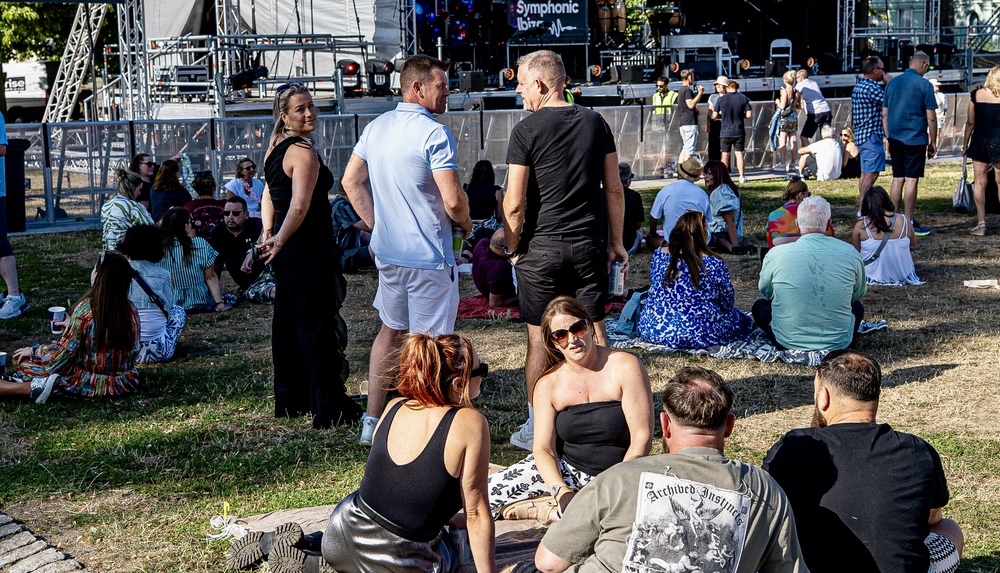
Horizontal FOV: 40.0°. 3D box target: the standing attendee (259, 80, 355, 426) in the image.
[{"bbox_3d":[-0.935,-0.154,6.650,0.400,1.670,0.440,-5,9,-25],"label":"standing attendee"}]

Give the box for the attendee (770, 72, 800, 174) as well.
[{"bbox_3d":[4.843,-2.802,23.300,0.500,1.700,0.420,-5,9,-27],"label":"attendee"}]

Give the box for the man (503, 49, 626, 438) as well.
[{"bbox_3d":[0.299,-0.168,6.150,0.530,1.760,0.380,-3,8,-13],"label":"man"}]

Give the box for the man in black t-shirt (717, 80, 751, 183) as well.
[{"bbox_3d":[3.835,-2.510,22.400,0.540,1.660,0.420,-4,9,-17],"label":"man in black t-shirt"}]

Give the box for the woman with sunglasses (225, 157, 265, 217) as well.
[{"bbox_3d":[-2.674,-0.917,14.600,0.520,0.840,0.700,-5,9,-23],"label":"woman with sunglasses"}]

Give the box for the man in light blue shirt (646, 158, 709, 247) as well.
[{"bbox_3d":[1.720,-0.788,13.200,0.620,0.860,0.780,-2,8,-6],"label":"man in light blue shirt"}]

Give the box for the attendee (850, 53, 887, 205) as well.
[{"bbox_3d":[4.052,-1.646,15.100,0.500,1.790,0.420,6,11,40],"label":"attendee"}]

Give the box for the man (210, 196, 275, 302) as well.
[{"bbox_3d":[-1.878,-0.280,10.350,0.720,0.800,0.700,-2,8,-6],"label":"man"}]

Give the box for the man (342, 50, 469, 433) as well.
[{"bbox_3d":[-0.436,-0.183,6.400,0.570,1.780,0.400,3,9,28],"label":"man"}]

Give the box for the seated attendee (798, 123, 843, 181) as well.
[{"bbox_3d":[4.962,-2.124,21.559,0.750,0.880,0.550,5,11,37],"label":"seated attendee"}]

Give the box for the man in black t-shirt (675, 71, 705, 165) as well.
[{"bbox_3d":[3.091,-2.651,22.400,0.420,1.800,0.500,-5,9,-25],"label":"man in black t-shirt"}]

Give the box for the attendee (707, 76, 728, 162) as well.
[{"bbox_3d":[3.719,-2.708,23.100,0.460,1.630,0.360,-4,9,-17],"label":"attendee"}]

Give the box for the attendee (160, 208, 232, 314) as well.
[{"bbox_3d":[-2.224,-0.207,10.200,0.540,0.780,0.750,2,9,20],"label":"attendee"}]

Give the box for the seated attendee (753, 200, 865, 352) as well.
[{"bbox_3d":[1.900,-0.100,8.450,0.670,0.910,0.750,-1,8,1],"label":"seated attendee"}]

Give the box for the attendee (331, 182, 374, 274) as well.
[{"bbox_3d":[-1.195,-0.569,12.200,0.750,0.830,0.500,-6,10,-31],"label":"attendee"}]

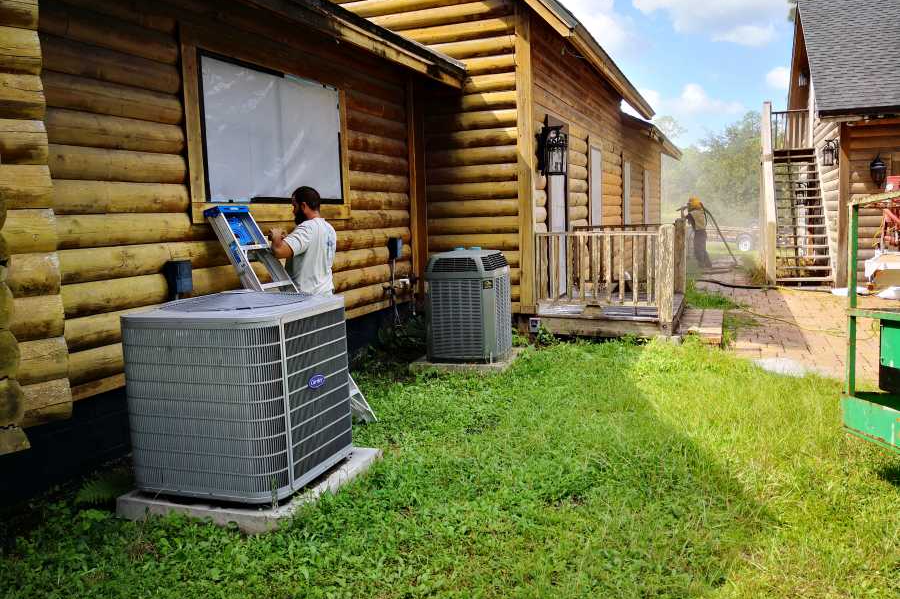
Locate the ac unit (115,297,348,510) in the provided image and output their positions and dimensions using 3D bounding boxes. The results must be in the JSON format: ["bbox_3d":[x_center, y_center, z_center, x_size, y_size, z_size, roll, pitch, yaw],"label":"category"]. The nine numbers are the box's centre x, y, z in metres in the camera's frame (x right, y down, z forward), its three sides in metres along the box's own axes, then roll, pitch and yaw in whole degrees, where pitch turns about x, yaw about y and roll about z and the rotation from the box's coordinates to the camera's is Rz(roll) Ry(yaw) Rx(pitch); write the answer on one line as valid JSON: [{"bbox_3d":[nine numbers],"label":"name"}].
[{"bbox_3d":[-1.086,0.463,3.723,0.889,0.857,0.889,0,7,20],"label":"ac unit"}]

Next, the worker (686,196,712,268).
[{"bbox_3d":[6.075,-1.633,17.077,0.620,1.737,0.520,2,7,28],"label":"worker"}]

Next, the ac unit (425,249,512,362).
[{"bbox_3d":[0.186,0.049,6.724,0.688,0.984,0.666,1,7,21],"label":"ac unit"}]

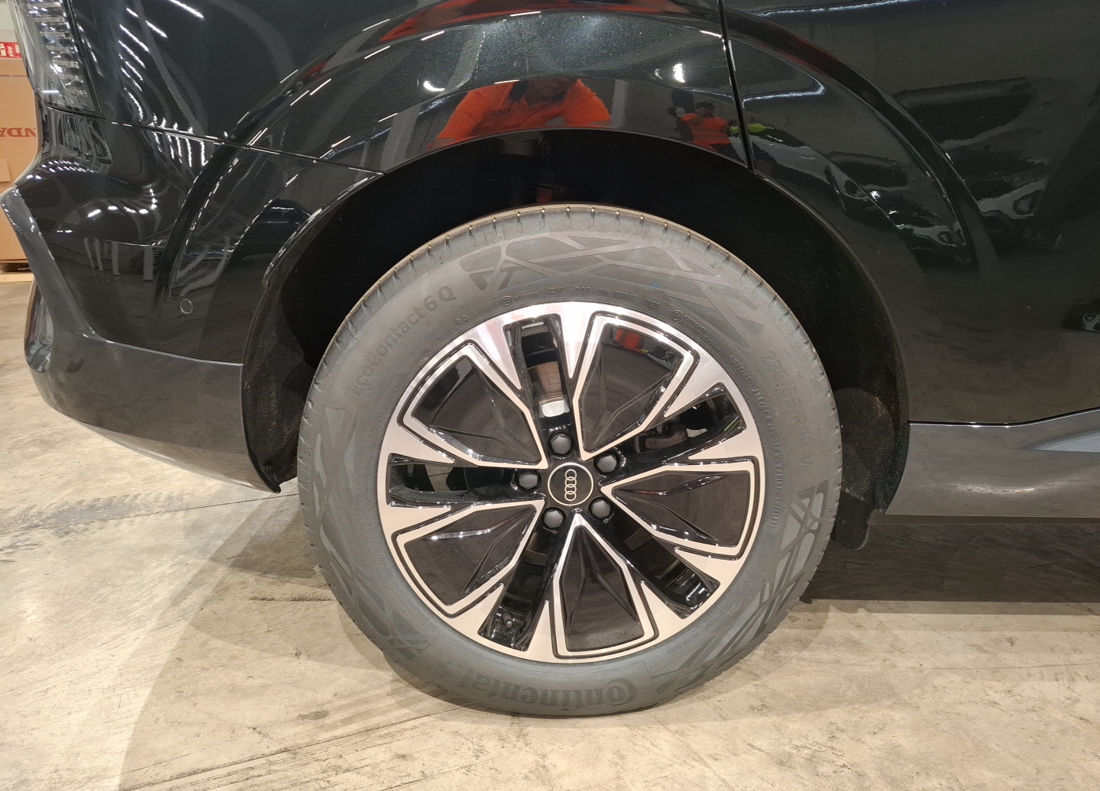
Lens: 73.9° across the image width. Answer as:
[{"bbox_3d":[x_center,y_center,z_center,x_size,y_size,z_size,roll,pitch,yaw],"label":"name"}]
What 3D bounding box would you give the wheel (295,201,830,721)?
[{"bbox_3d":[0.026,0.095,1.041,0.715,0.715,0.238,0,15,-1],"label":"wheel"}]

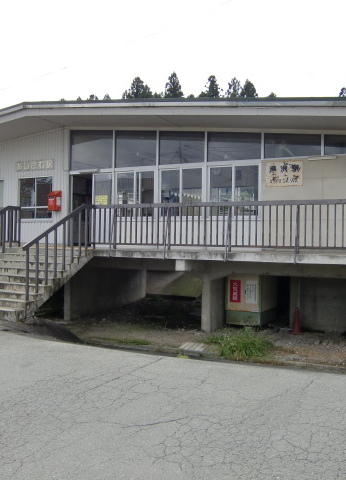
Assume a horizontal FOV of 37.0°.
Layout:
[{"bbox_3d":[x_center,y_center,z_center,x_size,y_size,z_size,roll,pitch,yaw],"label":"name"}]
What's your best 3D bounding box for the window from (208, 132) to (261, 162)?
[{"bbox_3d":[1.572,-2.459,13.373,1.485,0.816,0.080,1,0,28],"label":"window"}]

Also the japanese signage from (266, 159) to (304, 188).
[{"bbox_3d":[2.727,-1.615,12.725,0.925,0.616,0.040,1,0,28],"label":"japanese signage"}]

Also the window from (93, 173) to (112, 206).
[{"bbox_3d":[-2.021,-1.418,14.787,0.683,0.997,0.080,1,-1,28],"label":"window"}]

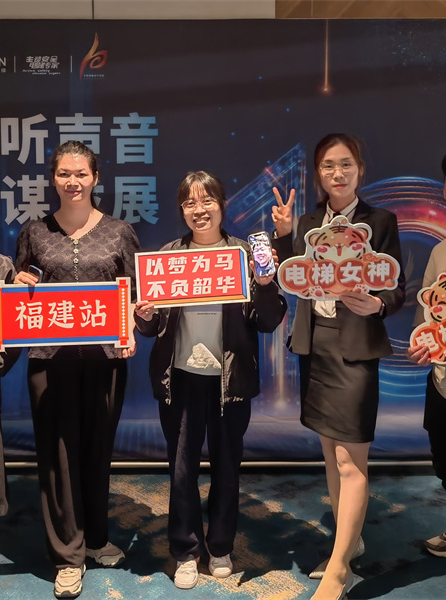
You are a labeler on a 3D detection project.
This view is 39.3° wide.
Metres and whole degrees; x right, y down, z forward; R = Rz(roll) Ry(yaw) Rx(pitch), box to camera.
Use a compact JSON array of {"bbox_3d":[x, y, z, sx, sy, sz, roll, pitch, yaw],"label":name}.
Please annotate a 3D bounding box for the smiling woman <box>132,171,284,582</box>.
[{"bbox_3d":[-0.046,0.303,2.320,0.540,1.570,0.380,0,9,-2],"label":"smiling woman"}]

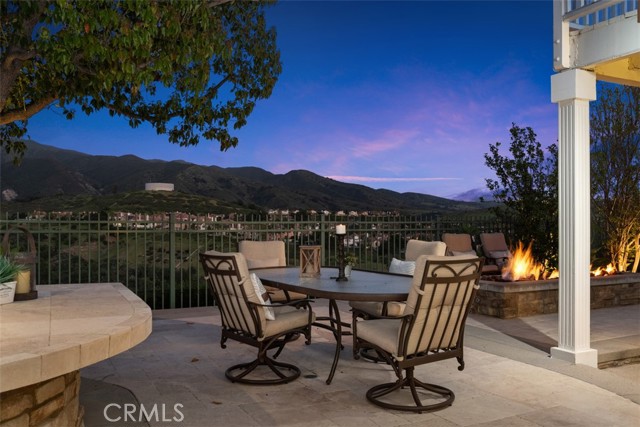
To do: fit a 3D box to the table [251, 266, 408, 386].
[{"bbox_3d":[0.125,0.902,4.780,1.210,0.725,2.140,0,0,-29],"label":"table"}]

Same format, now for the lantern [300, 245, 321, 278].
[{"bbox_3d":[-0.081,0.405,4.850,0.165,0.270,0.165,0,0,14],"label":"lantern"}]

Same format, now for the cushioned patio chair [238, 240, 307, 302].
[{"bbox_3d":[-0.494,0.770,5.789,0.620,0.990,0.730,0,0,-26],"label":"cushioned patio chair"}]

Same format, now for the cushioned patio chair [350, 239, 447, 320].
[{"bbox_3d":[0.697,0.770,5.078,0.730,0.990,0.620,0,0,-31],"label":"cushioned patio chair"}]

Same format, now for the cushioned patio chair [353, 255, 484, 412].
[{"bbox_3d":[0.641,0.770,3.784,0.620,0.990,0.730,0,0,-34],"label":"cushioned patio chair"}]

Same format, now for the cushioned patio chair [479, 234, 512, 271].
[{"bbox_3d":[3.070,0.800,9.300,0.660,0.930,0.760,0,0,-29],"label":"cushioned patio chair"}]

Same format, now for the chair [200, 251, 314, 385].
[{"bbox_3d":[-0.472,0.770,4.325,0.730,0.990,0.620,0,0,-40],"label":"chair"}]

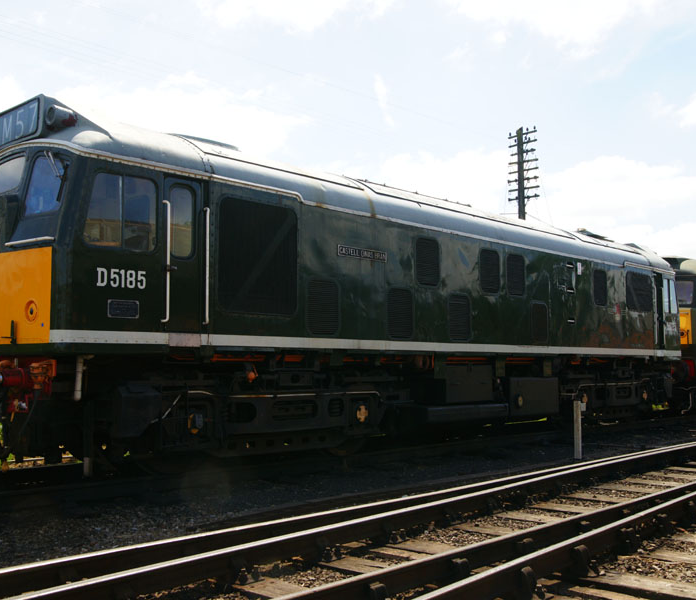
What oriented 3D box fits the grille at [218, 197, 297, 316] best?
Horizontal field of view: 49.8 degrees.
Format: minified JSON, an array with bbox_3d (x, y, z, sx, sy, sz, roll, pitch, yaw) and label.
[{"bbox_3d":[-1.024,-0.469,8.600,1.130,1.260,0.070,5,-7,-45],"label":"grille"}]

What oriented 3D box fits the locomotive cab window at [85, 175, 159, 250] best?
[{"bbox_3d":[-2.248,-0.867,7.410,0.790,0.760,0.060,5,-7,-45],"label":"locomotive cab window"}]

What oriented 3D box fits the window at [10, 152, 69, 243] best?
[{"bbox_3d":[-2.984,-0.957,7.262,0.660,0.900,0.080,-3,-15,35],"label":"window"}]

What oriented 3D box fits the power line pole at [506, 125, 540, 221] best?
[{"bbox_3d":[6.161,-1.346,26.224,1.200,9.510,0.300,-4,-6,37],"label":"power line pole"}]

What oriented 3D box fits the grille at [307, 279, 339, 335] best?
[{"bbox_3d":[-0.309,0.092,9.253,0.580,0.700,0.050,5,-7,-45],"label":"grille"}]

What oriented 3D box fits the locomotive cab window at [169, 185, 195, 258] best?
[{"bbox_3d":[-1.767,-0.821,7.930,0.330,0.760,0.060,5,-7,-45],"label":"locomotive cab window"}]

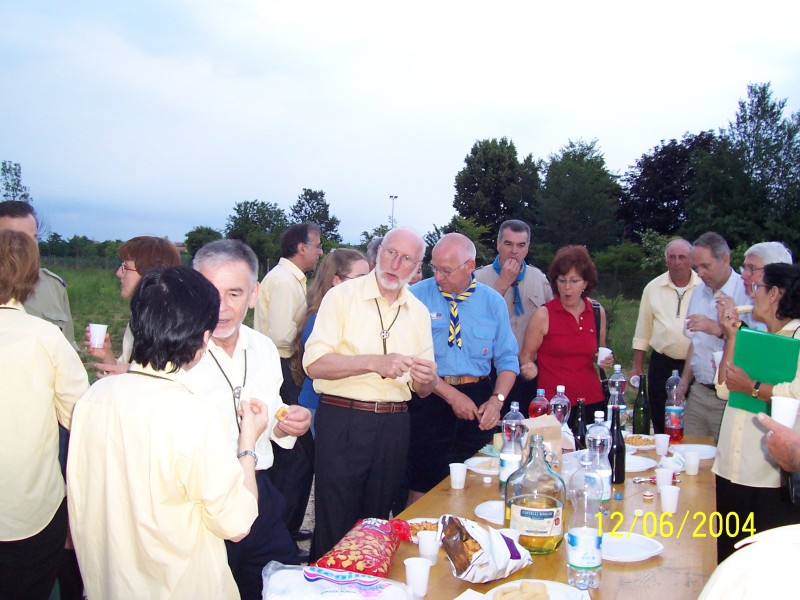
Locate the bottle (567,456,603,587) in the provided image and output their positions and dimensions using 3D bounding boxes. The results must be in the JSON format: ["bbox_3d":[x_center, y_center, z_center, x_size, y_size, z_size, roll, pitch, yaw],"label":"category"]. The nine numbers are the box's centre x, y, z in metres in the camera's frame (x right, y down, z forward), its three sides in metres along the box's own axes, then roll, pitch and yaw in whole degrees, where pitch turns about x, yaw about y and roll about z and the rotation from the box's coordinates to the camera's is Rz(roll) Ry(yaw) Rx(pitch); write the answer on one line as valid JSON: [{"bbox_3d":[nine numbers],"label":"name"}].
[{"bbox_3d":[0.471,0.561,2.169,0.089,0.328,0.089,1,3,12],"label":"bottle"}]

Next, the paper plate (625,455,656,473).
[{"bbox_3d":[0.897,0.654,3.386,0.250,0.020,0.250,0,3,0],"label":"paper plate"}]

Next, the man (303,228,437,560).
[{"bbox_3d":[-0.112,0.570,3.368,0.540,1.700,0.420,-1,3,-20],"label":"man"}]

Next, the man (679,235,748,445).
[{"bbox_3d":[1.604,0.537,4.389,0.540,1.770,0.420,3,3,38],"label":"man"}]

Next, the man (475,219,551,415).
[{"bbox_3d":[0.551,0.498,4.195,0.540,1.779,0.400,0,3,9],"label":"man"}]

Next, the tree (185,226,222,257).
[{"bbox_3d":[-13.788,-3.308,60.094,2.800,3.702,2.700,0,3,0],"label":"tree"}]

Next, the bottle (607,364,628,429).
[{"bbox_3d":[1.072,0.493,4.234,0.088,0.335,0.088,1,2,0],"label":"bottle"}]

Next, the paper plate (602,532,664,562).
[{"bbox_3d":[0.614,0.702,2.443,0.262,0.022,0.262,0,3,0],"label":"paper plate"}]

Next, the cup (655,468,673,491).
[{"bbox_3d":[0.943,0.646,3.053,0.066,0.081,0.066,1,3,17],"label":"cup"}]

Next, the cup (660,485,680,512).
[{"bbox_3d":[0.888,0.656,2.811,0.067,0.081,0.067,0,3,0],"label":"cup"}]

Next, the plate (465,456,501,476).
[{"bbox_3d":[0.375,0.656,3.359,0.250,0.020,0.250,0,3,0],"label":"plate"}]

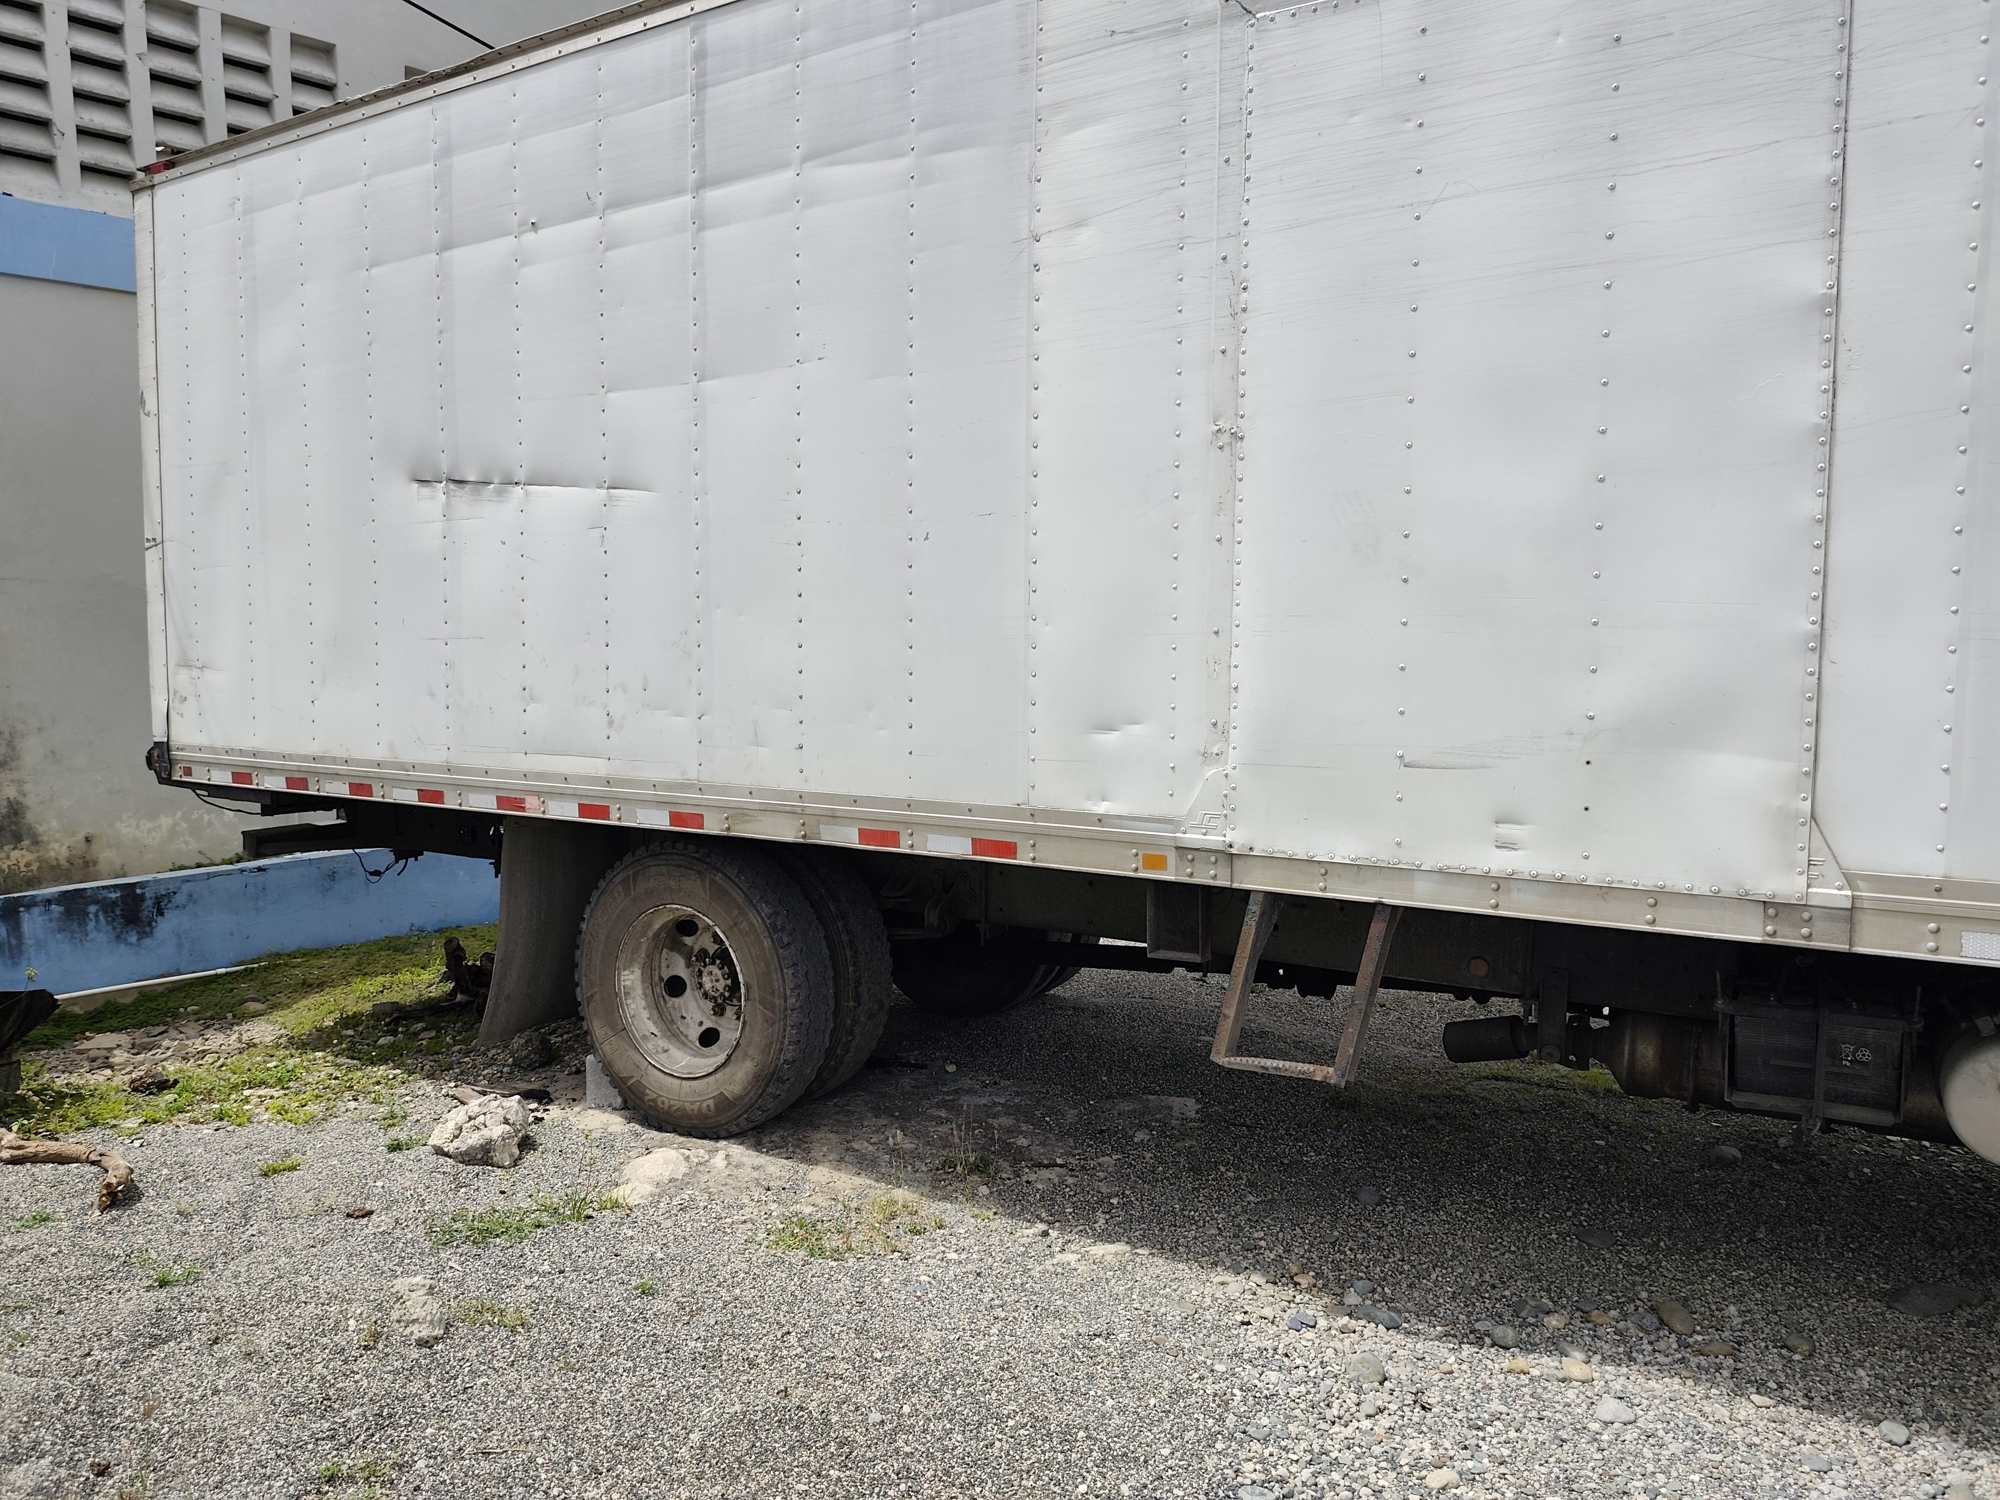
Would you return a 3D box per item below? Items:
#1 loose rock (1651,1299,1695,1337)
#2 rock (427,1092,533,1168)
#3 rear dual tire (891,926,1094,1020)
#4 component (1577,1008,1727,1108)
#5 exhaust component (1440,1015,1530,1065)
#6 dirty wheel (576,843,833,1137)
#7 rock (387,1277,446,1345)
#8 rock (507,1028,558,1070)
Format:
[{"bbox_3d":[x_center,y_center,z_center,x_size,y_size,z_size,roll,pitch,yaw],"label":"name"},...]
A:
[{"bbox_3d":[1.633,1.377,3.222,0.085,0.045,0.115,0,4,-7],"label":"loose rock"},{"bbox_3d":[-1.667,1.211,4.265,0.310,0.180,0.250,-2,5,-32],"label":"rock"},{"bbox_3d":[-0.065,0.731,6.274,0.985,0.970,0.614,3,4,30],"label":"rear dual tire"},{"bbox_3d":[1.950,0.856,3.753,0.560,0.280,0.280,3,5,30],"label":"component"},{"bbox_3d":[1.473,0.880,4.036,0.225,0.128,0.128,-11,-2,31],"label":"exhaust component"},{"bbox_3d":[-1.037,0.820,4.605,0.985,0.970,0.275,3,4,30],"label":"dirty wheel"},{"bbox_3d":[-1.389,1.335,3.168,0.145,0.090,0.180,-2,4,-24],"label":"rock"},{"bbox_3d":[-1.776,1.136,5.044,0.190,0.140,0.170,-1,4,-20],"label":"rock"}]

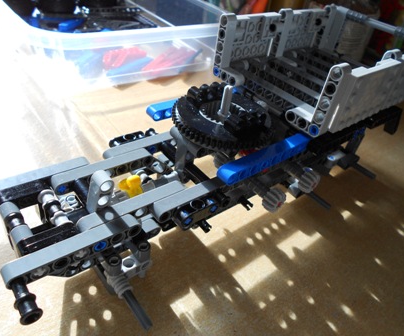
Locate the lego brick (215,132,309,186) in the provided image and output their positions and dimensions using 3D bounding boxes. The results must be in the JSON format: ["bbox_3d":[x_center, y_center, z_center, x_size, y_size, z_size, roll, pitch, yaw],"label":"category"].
[{"bbox_3d":[0.037,-0.006,0.182,0.071,0.007,0.008,-22,48,-35],"label":"lego brick"}]

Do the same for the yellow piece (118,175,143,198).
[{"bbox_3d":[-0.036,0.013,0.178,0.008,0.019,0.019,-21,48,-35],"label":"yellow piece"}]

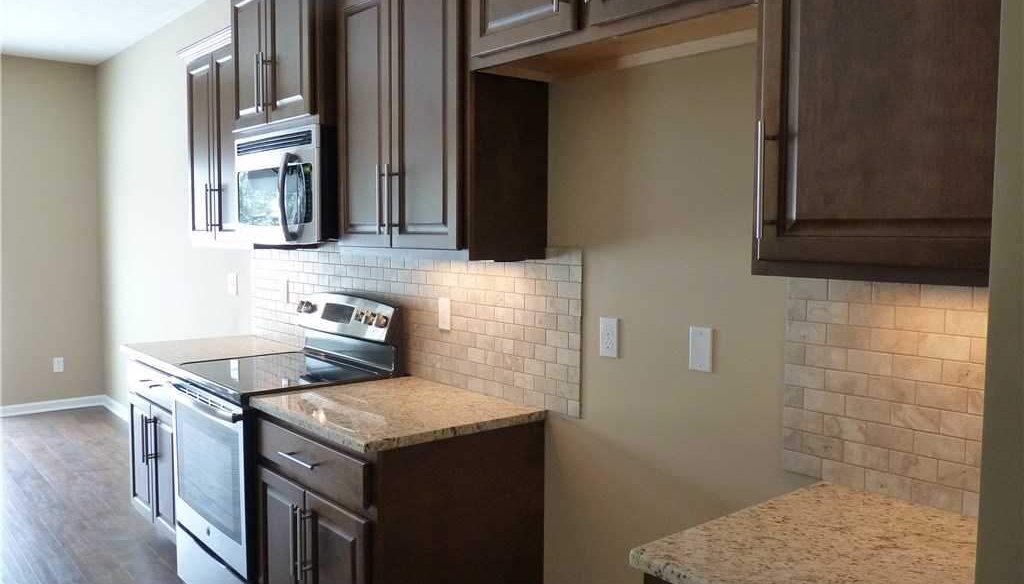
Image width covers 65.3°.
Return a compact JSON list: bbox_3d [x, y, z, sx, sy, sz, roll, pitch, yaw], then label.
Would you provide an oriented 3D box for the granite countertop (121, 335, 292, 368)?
[{"bbox_3d":[-1.375,0.285,3.743,0.651,0.030,0.754,-3,5,-41],"label":"granite countertop"}]

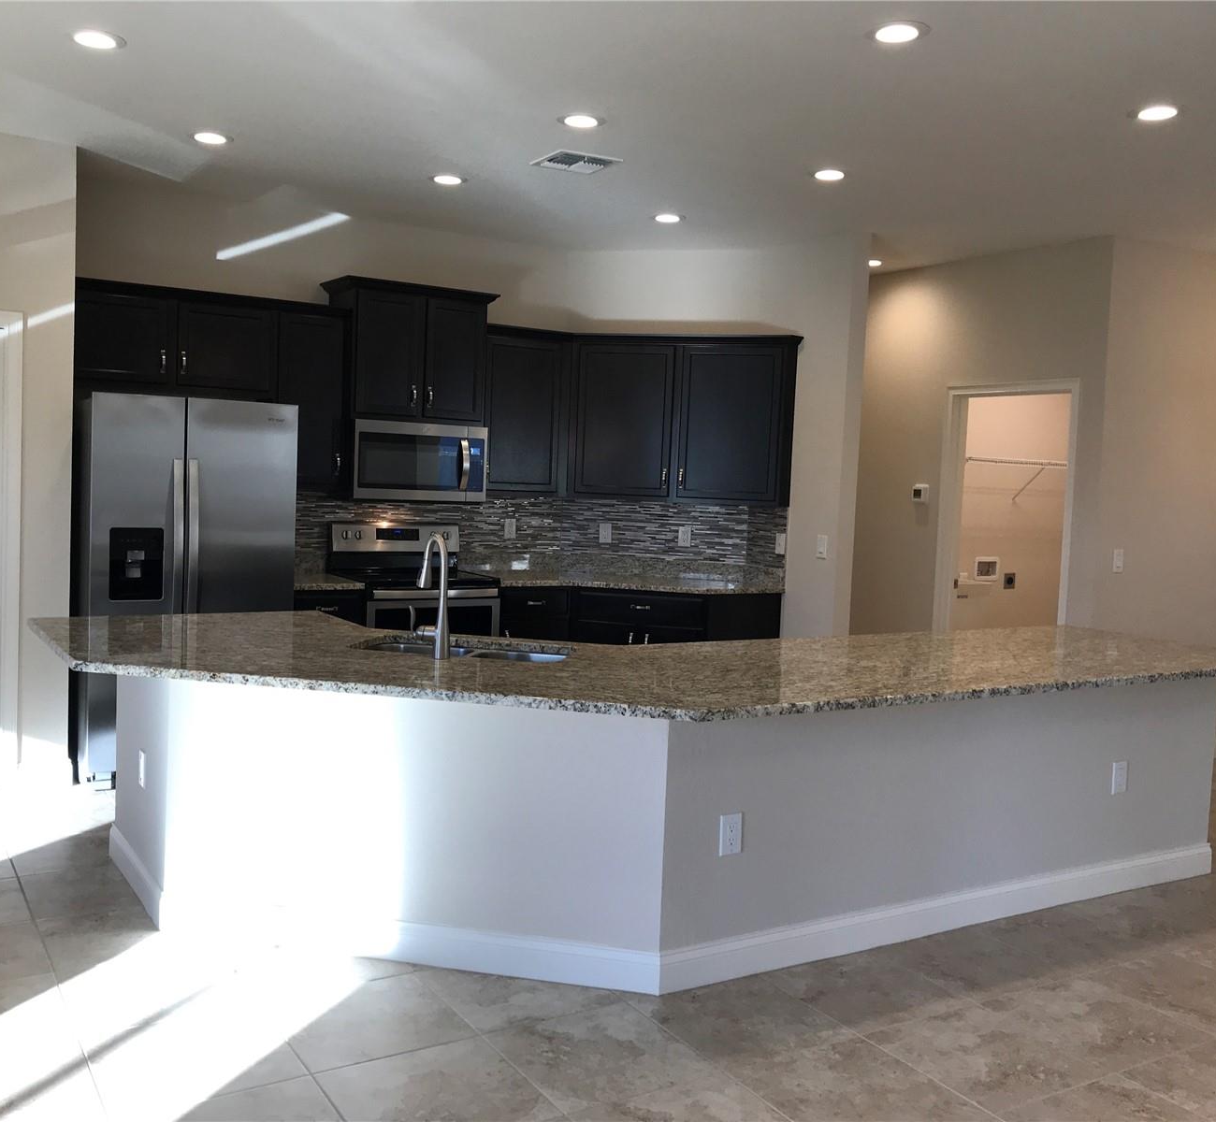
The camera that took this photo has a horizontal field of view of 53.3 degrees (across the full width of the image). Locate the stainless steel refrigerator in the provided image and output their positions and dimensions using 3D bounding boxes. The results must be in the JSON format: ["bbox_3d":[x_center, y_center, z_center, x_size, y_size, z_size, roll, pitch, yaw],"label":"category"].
[{"bbox_3d":[-2.073,0.122,5.838,0.904,1.758,0.847,0,4,-32],"label":"stainless steel refrigerator"}]

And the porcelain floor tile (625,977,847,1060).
[{"bbox_3d":[0.363,1.258,3.311,0.451,0.010,0.451,0,4,-32],"label":"porcelain floor tile"}]

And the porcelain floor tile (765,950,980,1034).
[{"bbox_3d":[0.745,1.258,3.548,0.451,0.010,0.451,0,4,-32],"label":"porcelain floor tile"}]

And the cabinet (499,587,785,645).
[{"bbox_3d":[0.014,0.574,7.029,1.929,0.873,0.885,3,4,13],"label":"cabinet"}]

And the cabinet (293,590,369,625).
[{"bbox_3d":[-1.602,0.547,6.447,0.394,0.873,0.621,0,4,-32],"label":"cabinet"}]

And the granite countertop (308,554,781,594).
[{"bbox_3d":[-0.452,0.066,6.743,2.709,0.144,1.271,0,4,-32],"label":"granite countertop"}]

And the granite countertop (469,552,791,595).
[{"bbox_3d":[0.041,0.070,6.982,1.964,0.144,0.912,3,4,13],"label":"granite countertop"}]

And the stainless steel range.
[{"bbox_3d":[-1.074,0.399,6.704,0.763,1.177,0.690,0,4,-32],"label":"stainless steel range"}]

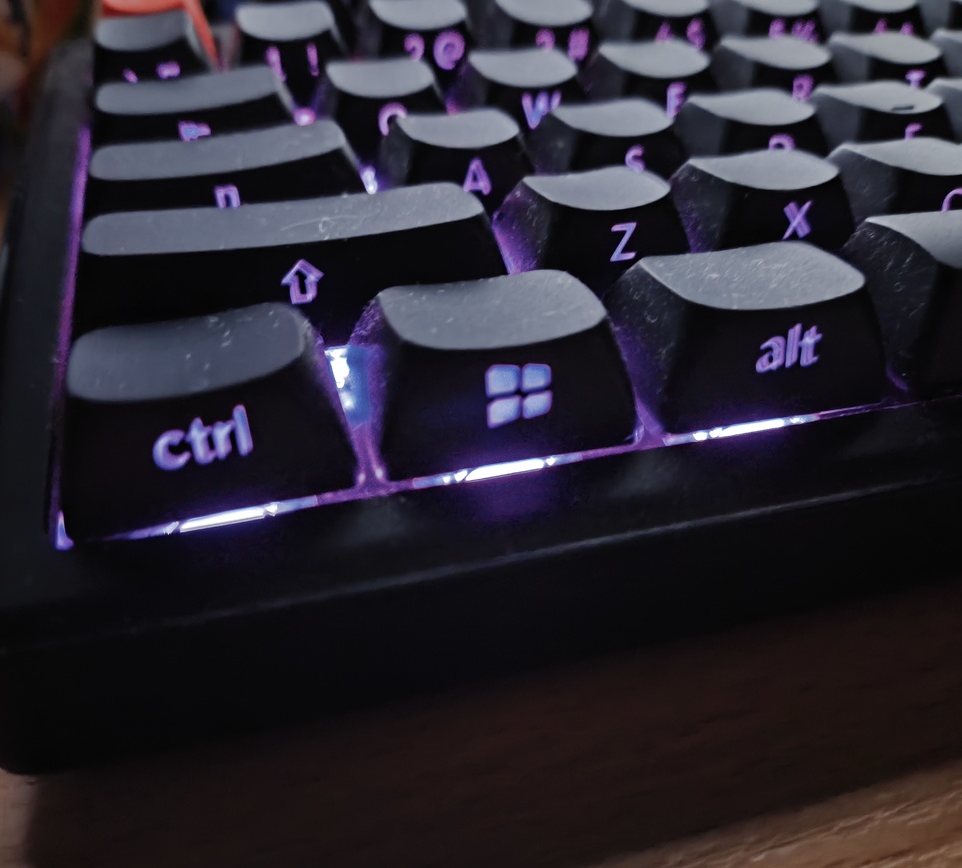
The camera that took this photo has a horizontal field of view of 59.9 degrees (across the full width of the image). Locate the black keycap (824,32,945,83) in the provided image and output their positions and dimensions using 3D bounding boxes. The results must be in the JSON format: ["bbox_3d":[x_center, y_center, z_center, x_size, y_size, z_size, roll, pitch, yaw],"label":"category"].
[{"bbox_3d":[0.060,-0.055,0.129,0.018,0.010,0.018,-10,44,-14],"label":"black keycap"}]

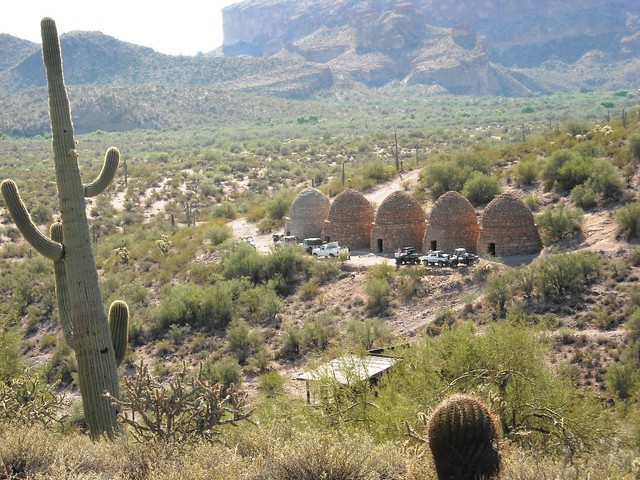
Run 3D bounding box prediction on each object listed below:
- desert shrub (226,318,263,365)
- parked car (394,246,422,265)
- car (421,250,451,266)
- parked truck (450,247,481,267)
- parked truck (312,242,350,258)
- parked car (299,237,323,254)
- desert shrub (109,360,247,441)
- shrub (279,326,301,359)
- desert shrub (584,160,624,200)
[{"bbox_3d":[-7.000,9.411,180.000,3.200,4.000,3.000,-2,4,0],"label":"desert shrub"},{"bbox_3d":[10.292,1.773,222.000,3.500,1.900,1.650,1,5,30],"label":"parked car"},{"bbox_3d":[12.970,2.077,218.000,3.700,1.750,1.650,0,4,21],"label":"car"},{"bbox_3d":[15.819,1.819,214.000,3.500,1.900,1.650,-3,4,-12],"label":"parked truck"},{"bbox_3d":[1.445,1.357,244.000,1.950,1.850,5.300,-5,5,-41],"label":"parked truck"},{"bbox_3d":[-1.173,0.847,253.000,1.750,1.900,4.100,-4,5,-27],"label":"parked car"},{"bbox_3d":[-1.737,2.009,24.000,1.750,1.050,1.500,-2,4,0],"label":"desert shrub"},{"bbox_3d":[-2.828,9.504,180.000,2.100,3.100,2.000,-2,4,0],"label":"shrub"},{"bbox_3d":[36.052,-7.540,246.000,4.900,4.700,4.600,-2,4,0],"label":"desert shrub"}]

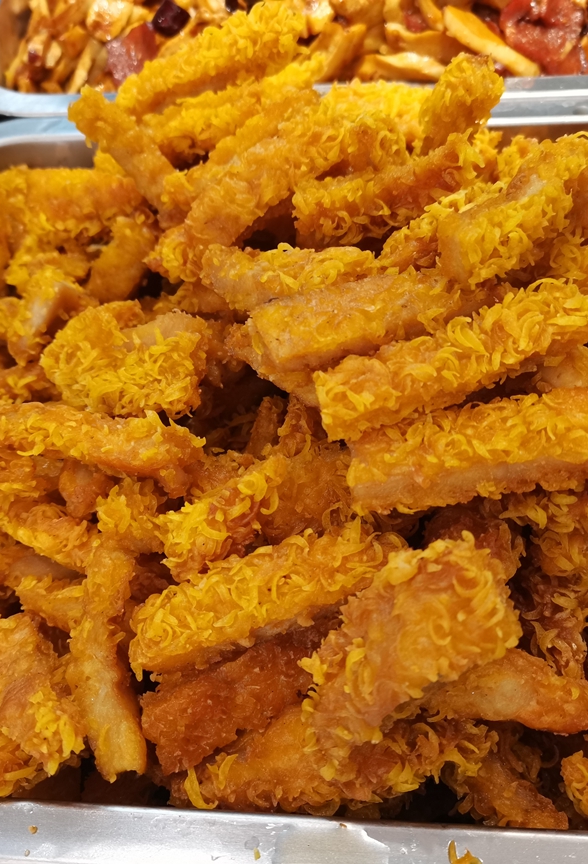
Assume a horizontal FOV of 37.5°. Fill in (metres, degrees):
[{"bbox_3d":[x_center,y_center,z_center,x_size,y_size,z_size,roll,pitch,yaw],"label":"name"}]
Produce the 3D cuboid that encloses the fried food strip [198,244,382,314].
[{"bbox_3d":[0.000,-0.046,0.258,0.053,0.016,0.019,4,55,15],"label":"fried food strip"}]

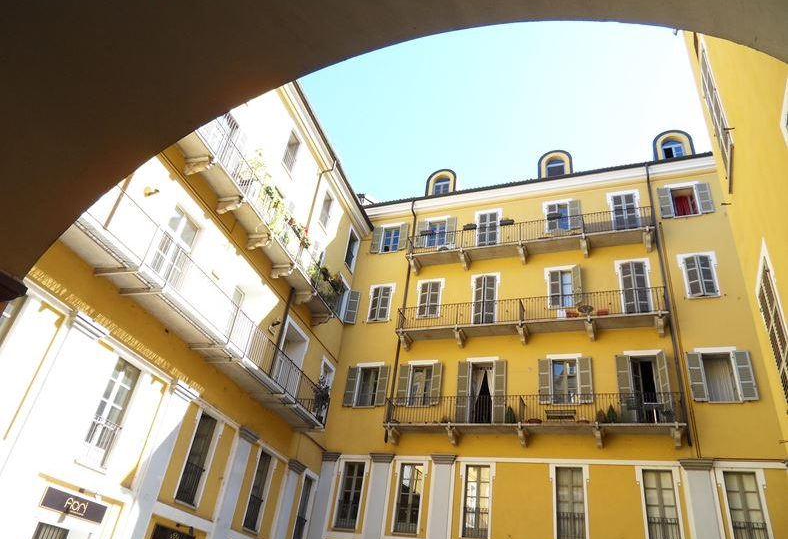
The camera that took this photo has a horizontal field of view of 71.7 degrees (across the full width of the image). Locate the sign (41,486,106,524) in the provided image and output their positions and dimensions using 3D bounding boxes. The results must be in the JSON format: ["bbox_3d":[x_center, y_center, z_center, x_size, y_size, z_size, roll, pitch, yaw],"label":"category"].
[{"bbox_3d":[-6.191,4.662,10.712,0.080,0.355,1.570,-4,-35,18],"label":"sign"}]

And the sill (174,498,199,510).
[{"bbox_3d":[-5.567,6.244,14.436,0.220,0.070,0.997,-3,-34,17],"label":"sill"}]

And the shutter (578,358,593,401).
[{"bbox_3d":[6.785,3.896,19.298,0.427,1.739,0.060,-8,-38,23],"label":"shutter"}]

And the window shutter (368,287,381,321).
[{"bbox_3d":[-0.828,1.511,24.265,0.440,1.660,0.050,-16,-40,33],"label":"window shutter"}]

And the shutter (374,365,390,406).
[{"bbox_3d":[-0.475,4.640,21.968,0.422,1.664,0.060,-11,-39,27],"label":"shutter"}]

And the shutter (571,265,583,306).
[{"bbox_3d":[7.084,0.603,21.115,0.050,1.660,0.450,21,-35,-19],"label":"shutter"}]

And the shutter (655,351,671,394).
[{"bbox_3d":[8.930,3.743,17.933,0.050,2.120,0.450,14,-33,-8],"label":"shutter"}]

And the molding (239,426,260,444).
[{"bbox_3d":[-4.538,5.223,17.181,0.250,0.310,1.000,-2,-34,17],"label":"molding"}]

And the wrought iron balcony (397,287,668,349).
[{"bbox_3d":[5.238,2.179,22.307,10.660,1.640,1.004,-6,-35,22],"label":"wrought iron balcony"}]

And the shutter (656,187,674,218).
[{"bbox_3d":[11.698,-2.861,23.410,0.482,1.568,0.050,-6,-35,22],"label":"shutter"}]

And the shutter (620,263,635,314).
[{"bbox_3d":[9.422,0.862,21.854,0.480,2.614,0.050,-12,-38,28],"label":"shutter"}]

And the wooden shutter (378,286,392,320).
[{"bbox_3d":[-0.397,1.493,24.102,0.440,1.660,0.050,0,-34,13],"label":"wooden shutter"}]

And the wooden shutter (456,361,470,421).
[{"bbox_3d":[2.705,4.845,21.507,0.453,2.565,0.050,-4,-34,19],"label":"wooden shutter"}]

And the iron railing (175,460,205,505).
[{"bbox_3d":[-5.168,5.479,13.915,0.060,0.940,0.840,-4,-35,18],"label":"iron railing"}]

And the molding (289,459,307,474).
[{"bbox_3d":[-3.705,7.596,20.960,0.210,0.324,1.045,-3,-34,17],"label":"molding"}]

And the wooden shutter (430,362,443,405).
[{"bbox_3d":[1.654,4.401,21.169,0.403,1.697,0.060,-16,-42,31],"label":"wooden shutter"}]

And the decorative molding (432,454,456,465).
[{"bbox_3d":[1.933,7.258,20.788,1.025,0.318,0.200,-6,-35,22],"label":"decorative molding"}]

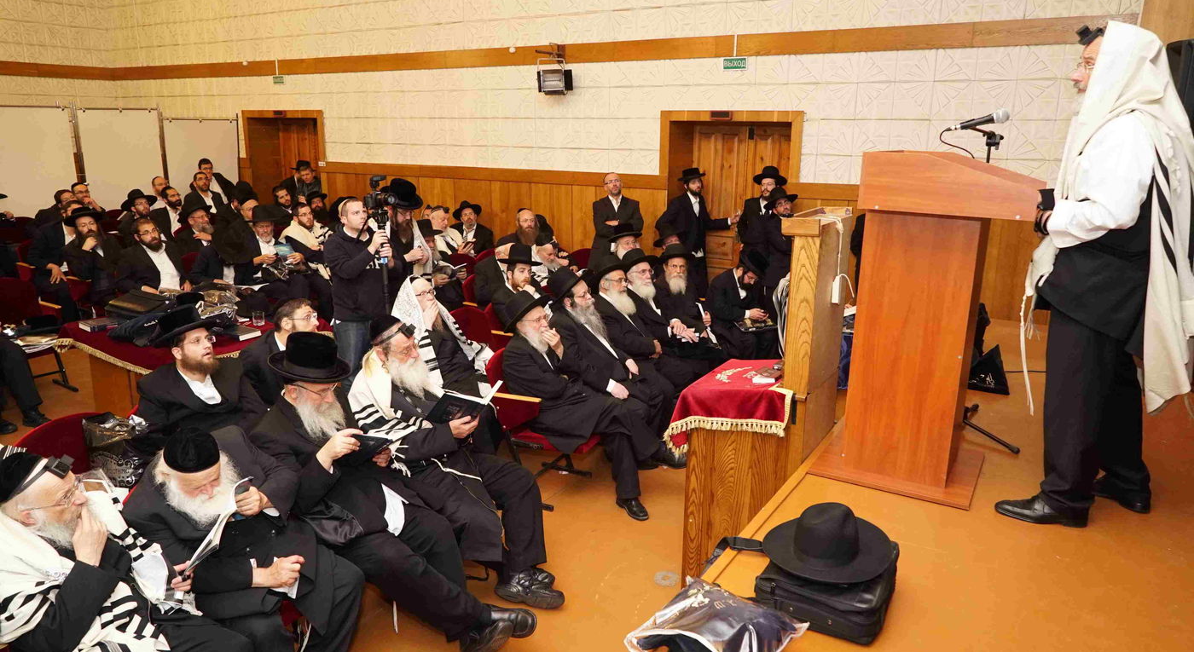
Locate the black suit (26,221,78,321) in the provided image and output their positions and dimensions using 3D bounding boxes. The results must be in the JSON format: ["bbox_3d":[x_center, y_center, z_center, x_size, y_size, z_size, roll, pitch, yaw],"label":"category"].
[{"bbox_3d":[-4.721,-0.367,7.086,0.620,0.880,0.560,9,16,31],"label":"black suit"}]

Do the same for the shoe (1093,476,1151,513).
[{"bbox_3d":[2.085,0.651,3.230,0.106,0.108,0.295,-12,19,-43],"label":"shoe"}]

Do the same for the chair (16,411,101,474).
[{"bbox_3d":[-2.158,0.863,3.631,0.600,0.900,0.550,9,16,30],"label":"chair"}]

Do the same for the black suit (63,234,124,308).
[{"bbox_3d":[-5.069,-0.492,8.119,0.620,0.840,0.580,13,18,41],"label":"black suit"}]

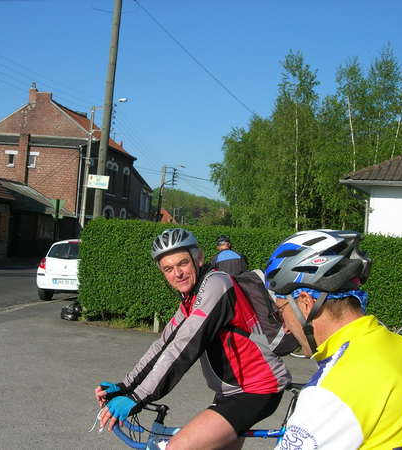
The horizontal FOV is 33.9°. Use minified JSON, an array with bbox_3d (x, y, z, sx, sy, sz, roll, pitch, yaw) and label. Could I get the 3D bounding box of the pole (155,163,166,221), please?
[{"bbox_3d":[-4.030,-1.402,63.891,0.280,8.800,0.280,5,-1,11],"label":"pole"}]

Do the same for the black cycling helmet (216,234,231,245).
[{"bbox_3d":[0.325,0.210,9.600,0.210,0.160,0.280,4,-2,-30],"label":"black cycling helmet"}]

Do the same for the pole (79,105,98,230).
[{"bbox_3d":[-6.655,-2.385,38.388,0.280,9.000,0.280,4,-1,11],"label":"pole"}]

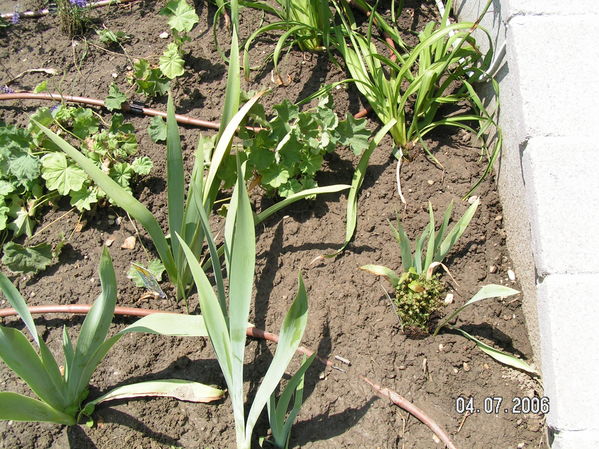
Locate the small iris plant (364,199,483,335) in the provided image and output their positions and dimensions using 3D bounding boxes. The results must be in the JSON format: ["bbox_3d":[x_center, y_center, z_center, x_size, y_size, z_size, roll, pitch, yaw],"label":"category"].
[{"bbox_3d":[0.244,0.082,1.325,0.242,0.180,0.217,0,54,0],"label":"small iris plant"}]

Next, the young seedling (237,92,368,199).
[{"bbox_3d":[0.009,-0.185,1.516,0.309,0.190,0.215,0,54,0],"label":"young seedling"}]

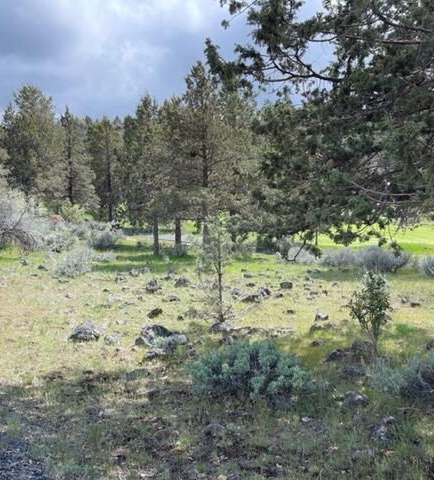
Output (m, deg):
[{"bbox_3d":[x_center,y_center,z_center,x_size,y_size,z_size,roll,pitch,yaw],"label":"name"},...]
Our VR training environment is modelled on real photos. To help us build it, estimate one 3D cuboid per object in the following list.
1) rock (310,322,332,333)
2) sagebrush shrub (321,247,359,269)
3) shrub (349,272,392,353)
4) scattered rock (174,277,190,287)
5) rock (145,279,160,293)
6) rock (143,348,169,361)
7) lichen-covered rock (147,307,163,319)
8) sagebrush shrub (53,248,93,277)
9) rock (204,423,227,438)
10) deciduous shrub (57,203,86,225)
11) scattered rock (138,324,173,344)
[{"bbox_3d":[1.492,1.261,6.933,0.310,0.119,0.248,1,3,12],"label":"rock"},{"bbox_3d":[3.772,0.533,14.800,1.232,0.631,1.047,0,3,0],"label":"sagebrush shrub"},{"bbox_3d":[1.809,0.862,5.713,0.498,1.004,0.449,1,3,18],"label":"shrub"},{"bbox_3d":[-0.845,0.988,11.451,0.380,0.229,0.304,0,3,-4],"label":"scattered rock"},{"bbox_3d":[-1.355,0.956,10.100,0.290,0.270,0.270,0,3,0],"label":"rock"},{"bbox_3d":[-0.715,1.331,5.592,0.277,0.111,0.222,0,3,-7],"label":"rock"},{"bbox_3d":[-0.979,1.154,7.650,0.250,0.170,0.220,0,3,0],"label":"lichen-covered rock"},{"bbox_3d":[-3.821,0.572,12.800,1.050,0.780,0.950,0,3,0],"label":"sagebrush shrub"},{"bbox_3d":[-0.011,1.363,3.441,0.172,0.085,0.137,0,3,0],"label":"rock"},{"bbox_3d":[-9.081,-1.654,30.000,1.747,1.353,1.573,0,3,0],"label":"deciduous shrub"},{"bbox_3d":[-0.757,1.162,5.920,0.443,0.204,0.355,0,3,0],"label":"scattered rock"}]

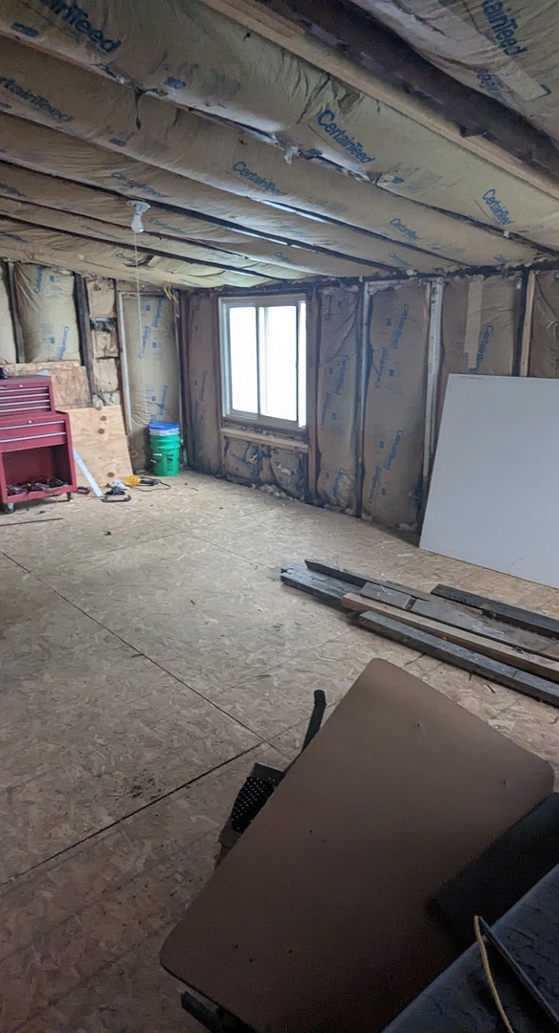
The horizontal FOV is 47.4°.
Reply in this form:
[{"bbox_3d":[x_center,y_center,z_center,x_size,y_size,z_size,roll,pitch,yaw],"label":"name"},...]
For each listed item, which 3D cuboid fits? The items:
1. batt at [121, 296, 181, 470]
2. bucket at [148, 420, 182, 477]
[{"bbox_3d":[-1.387,-1.446,6.892,0.600,1.820,0.130,-15,22,-39],"label":"batt"},{"bbox_3d":[-1.236,-0.735,6.902,0.310,0.550,0.310,-1,17,0],"label":"bucket"}]

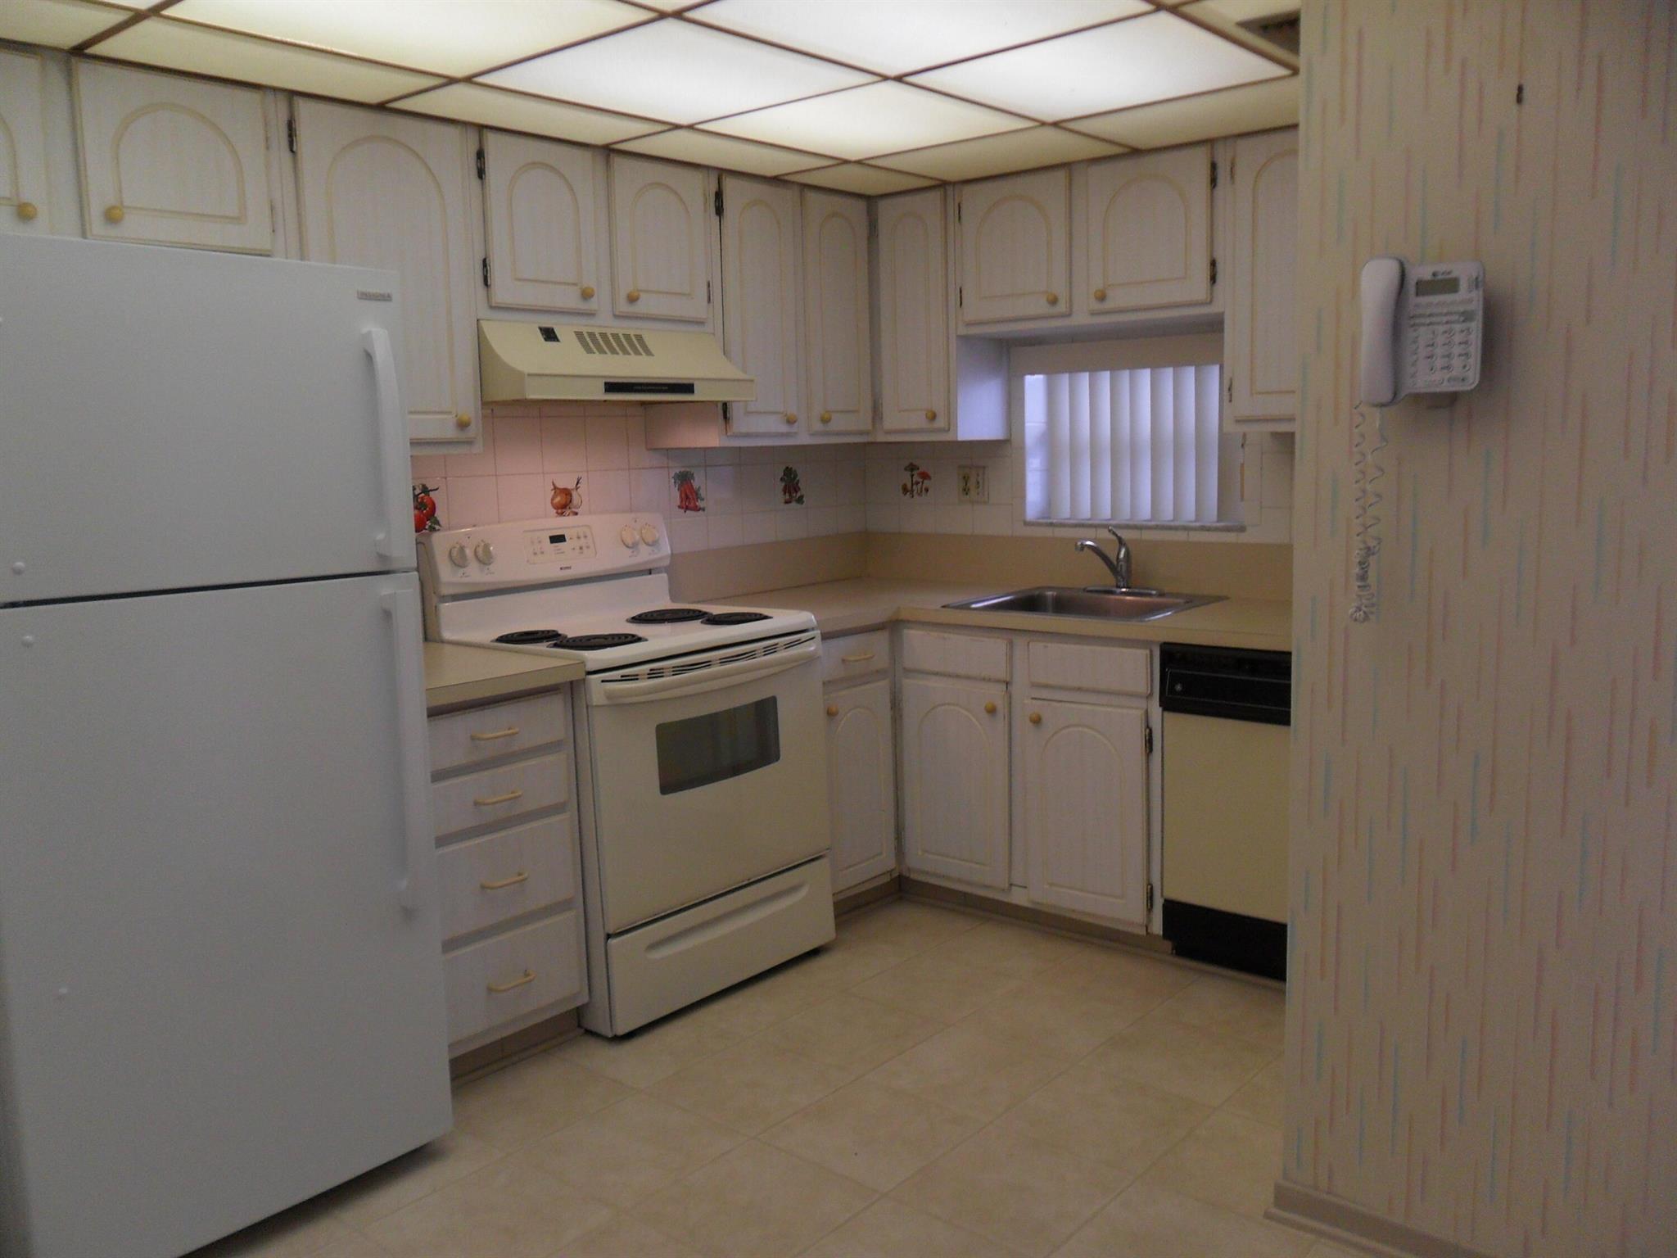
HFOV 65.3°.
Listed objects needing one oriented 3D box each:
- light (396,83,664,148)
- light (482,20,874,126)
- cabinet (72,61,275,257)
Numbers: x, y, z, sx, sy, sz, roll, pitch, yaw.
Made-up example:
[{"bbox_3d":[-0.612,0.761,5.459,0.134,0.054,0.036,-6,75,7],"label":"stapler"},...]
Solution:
[{"bbox_3d":[-0.661,-1.139,2.901,0.282,0.030,0.583,5,11,40],"label":"light"},{"bbox_3d":[-0.315,-1.102,2.605,0.587,0.030,0.583,5,11,40],"label":"light"},{"bbox_3d":[-1.339,-0.880,2.534,0.295,0.340,0.360,5,11,40],"label":"cabinet"}]

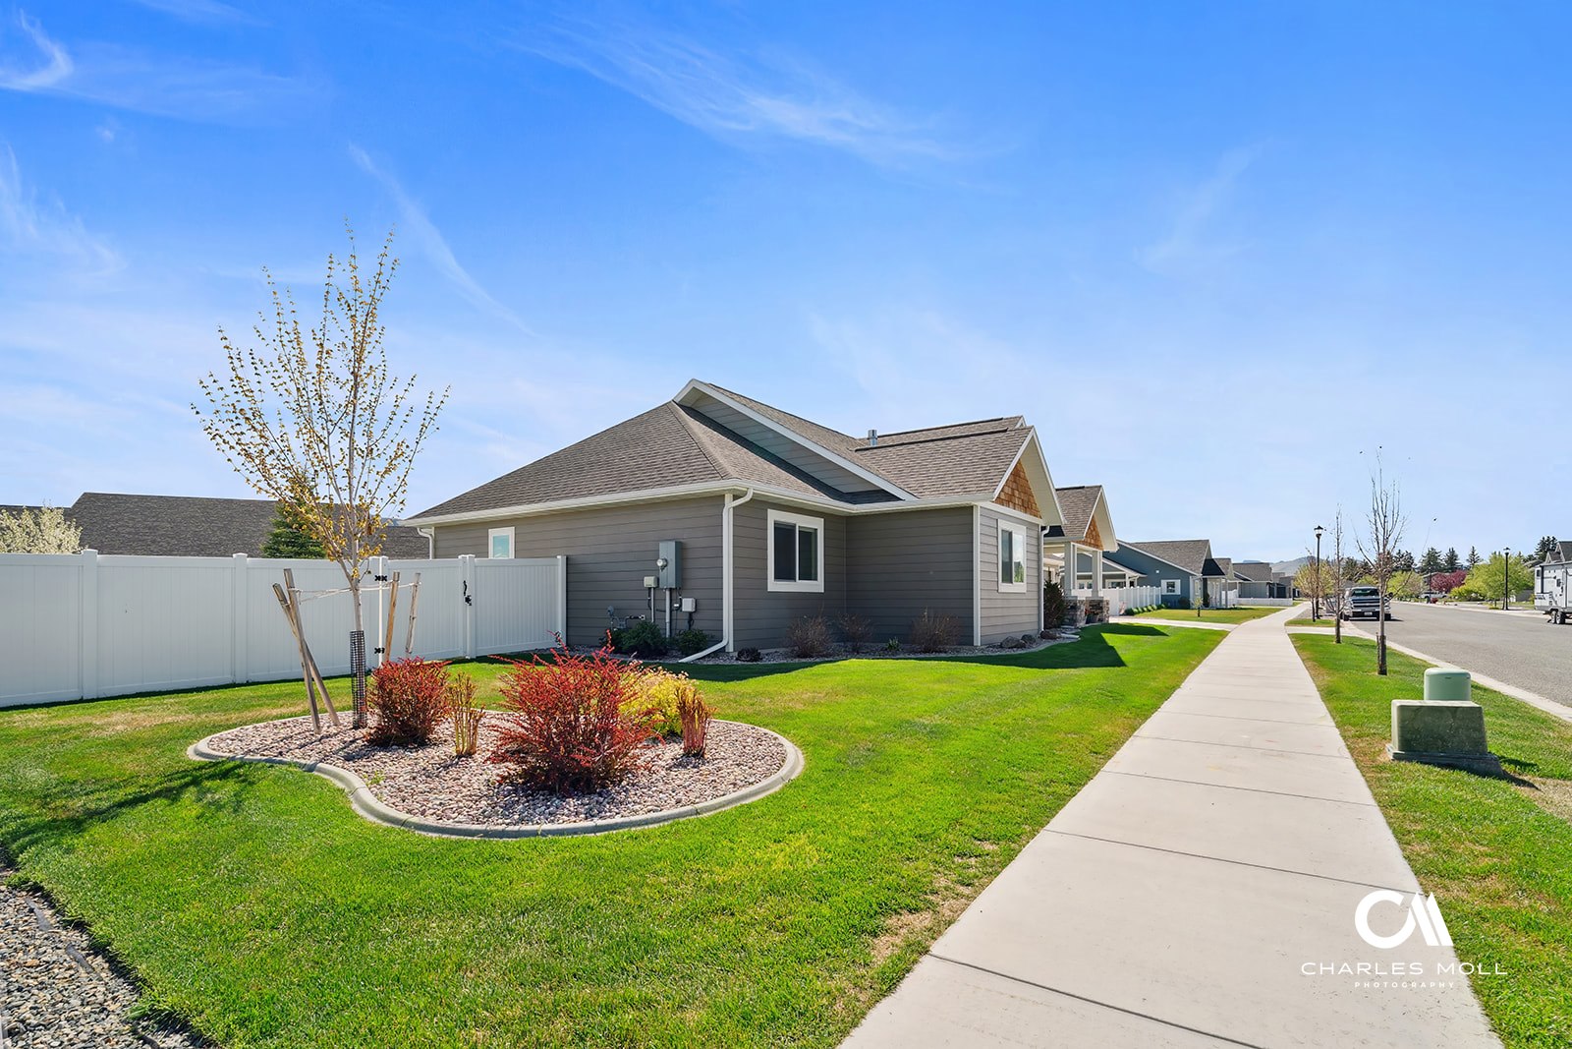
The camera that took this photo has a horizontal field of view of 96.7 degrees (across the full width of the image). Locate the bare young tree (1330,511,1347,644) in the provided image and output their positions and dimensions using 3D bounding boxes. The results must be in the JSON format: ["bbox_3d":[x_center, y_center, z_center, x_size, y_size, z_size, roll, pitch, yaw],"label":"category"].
[{"bbox_3d":[14.778,1.347,18.700,0.550,3.550,0.550,-3,-4,38],"label":"bare young tree"}]

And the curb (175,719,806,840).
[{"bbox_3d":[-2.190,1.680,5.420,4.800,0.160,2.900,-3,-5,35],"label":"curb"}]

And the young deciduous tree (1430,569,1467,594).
[{"bbox_3d":[95.200,8.431,100.000,4.600,4.200,4.500,-3,-5,35],"label":"young deciduous tree"}]

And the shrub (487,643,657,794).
[{"bbox_3d":[-1.411,1.273,4.600,1.060,0.940,1.020,1,-4,-17],"label":"shrub"}]

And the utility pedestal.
[{"bbox_3d":[5.060,1.513,5.400,0.580,0.690,0.420,-2,-4,30],"label":"utility pedestal"}]

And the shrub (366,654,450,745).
[{"bbox_3d":[-3.287,1.527,6.100,0.670,0.730,0.660,2,-4,-28],"label":"shrub"}]

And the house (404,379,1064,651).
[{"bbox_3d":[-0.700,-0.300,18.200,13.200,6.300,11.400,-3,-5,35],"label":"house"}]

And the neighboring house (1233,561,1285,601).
[{"bbox_3d":[63.216,7.843,95.000,13.000,5.500,14.000,-3,-4,36],"label":"neighboring house"}]

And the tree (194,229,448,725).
[{"bbox_3d":[-4.380,-0.441,6.600,2.050,4.700,2.050,2,-4,-34],"label":"tree"}]

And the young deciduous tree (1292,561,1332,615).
[{"bbox_3d":[25.266,3.178,33.500,1.600,2.900,1.600,-3,-5,35],"label":"young deciduous tree"}]

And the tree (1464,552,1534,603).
[{"bbox_3d":[63.166,4.901,62.000,4.900,4.700,4.800,-3,-5,35],"label":"tree"}]

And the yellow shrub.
[{"bbox_3d":[-1.115,1.592,6.250,0.740,0.620,0.700,1,-4,-10],"label":"yellow shrub"}]

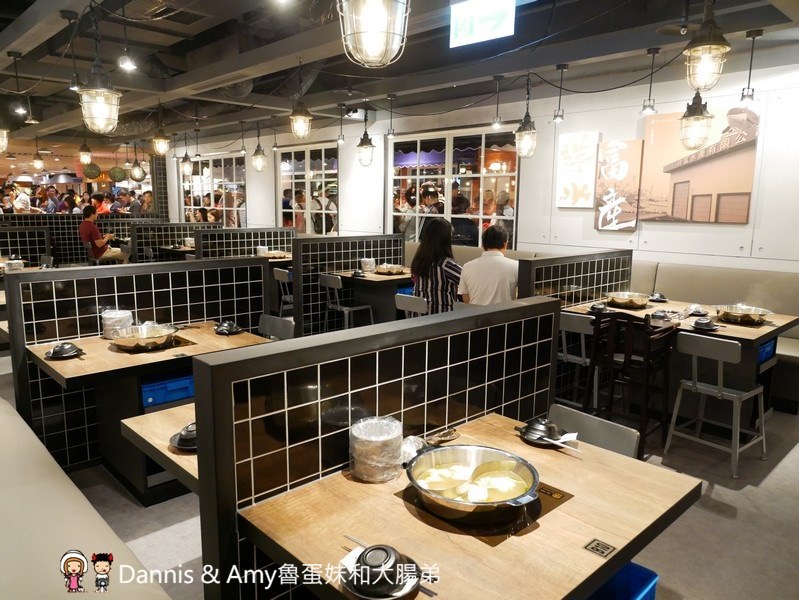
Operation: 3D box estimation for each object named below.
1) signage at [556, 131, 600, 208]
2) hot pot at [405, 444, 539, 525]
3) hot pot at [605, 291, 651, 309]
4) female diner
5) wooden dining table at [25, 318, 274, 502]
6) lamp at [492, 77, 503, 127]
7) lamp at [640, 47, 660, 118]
[{"bbox_3d":[1.766,-1.291,5.519,0.041,0.724,0.439,-8,14,-42],"label":"signage"},{"bbox_3d":[0.194,0.482,1.444,0.342,0.073,0.372,1,10,0],"label":"hot pot"},{"bbox_3d":[1.737,0.005,4.221,0.342,0.073,0.367,1,10,0],"label":"hot pot"},{"bbox_3d":[0.364,0.025,4.519,0.632,1.372,0.490,-8,14,-42],"label":"female diner"},{"bbox_3d":[-1.307,0.601,2.998,1.020,0.736,0.704,-8,14,-42],"label":"wooden dining table"},{"bbox_3d":[0.982,-1.976,5.542,0.102,0.502,0.102,-8,14,-42],"label":"lamp"},{"bbox_3d":[2.015,-1.741,4.428,0.102,0.505,0.102,-8,14,-42],"label":"lamp"}]

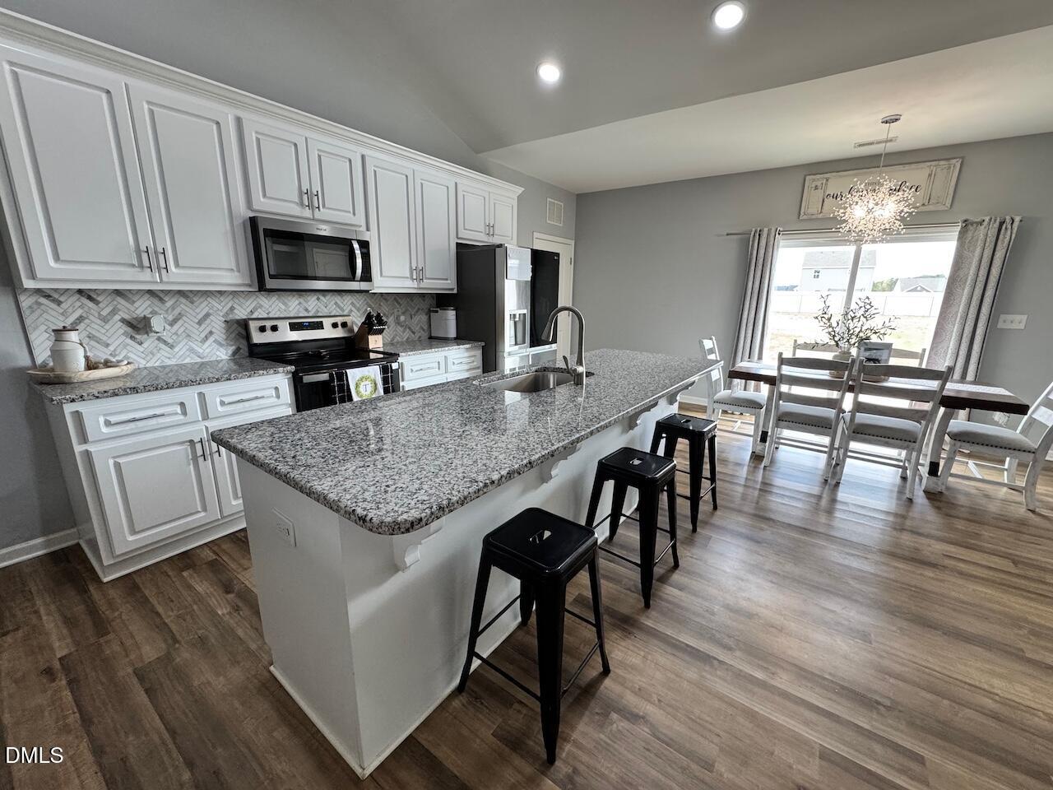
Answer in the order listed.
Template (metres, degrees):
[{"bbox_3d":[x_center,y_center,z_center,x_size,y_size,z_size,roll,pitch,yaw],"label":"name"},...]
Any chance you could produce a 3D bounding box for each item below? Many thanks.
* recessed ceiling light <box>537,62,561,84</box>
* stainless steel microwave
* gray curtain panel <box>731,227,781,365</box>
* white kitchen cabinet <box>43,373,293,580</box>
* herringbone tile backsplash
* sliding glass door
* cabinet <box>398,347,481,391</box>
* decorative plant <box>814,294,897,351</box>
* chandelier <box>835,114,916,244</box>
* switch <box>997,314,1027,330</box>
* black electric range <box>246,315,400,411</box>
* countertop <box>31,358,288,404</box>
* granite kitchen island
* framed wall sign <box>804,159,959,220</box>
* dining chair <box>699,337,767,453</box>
[{"bbox_3d":[0.167,-2.329,3.084,0.188,0.030,0.188,12,-2,0],"label":"recessed ceiling light"},{"bbox_3d":[-1.490,-0.929,2.928,0.388,0.410,0.752,11,17,35],"label":"stainless steel microwave"},{"bbox_3d":[2.597,-0.785,4.863,0.370,2.110,0.110,11,17,34],"label":"gray curtain panel"},{"bbox_3d":[-1.951,0.335,2.468,0.593,0.872,0.949,11,17,35],"label":"white kitchen cabinet"},{"bbox_3d":[-1.668,-0.541,3.122,0.015,0.445,2.624,11,17,35],"label":"herringbone tile backsplash"},{"bbox_3d":[3.240,-0.607,4.367,1.603,1.992,0.100,11,17,35],"label":"sliding glass door"},{"bbox_3d":[-0.926,0.037,3.781,0.630,0.885,0.915,11,17,34],"label":"cabinet"},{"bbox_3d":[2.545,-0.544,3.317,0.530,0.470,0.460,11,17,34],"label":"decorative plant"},{"bbox_3d":[2.760,-1.659,3.321,0.530,0.912,0.530,11,17,34],"label":"chandelier"},{"bbox_3d":[4.286,-0.642,3.755,0.165,0.122,0.015,11,17,34],"label":"switch"},{"bbox_3d":[-1.379,0.055,3.046,0.710,1.180,0.762,11,17,34],"label":"black electric range"},{"bbox_3d":[-1.933,-0.105,2.345,0.622,0.035,0.989,11,17,35],"label":"countertop"},{"bbox_3d":[0.188,0.376,2.406,0.946,0.910,2.932,11,17,35],"label":"granite kitchen island"},{"bbox_3d":[3.253,-1.909,4.008,1.130,0.404,0.030,11,17,35],"label":"framed wall sign"},{"bbox_3d":[2.007,-0.025,4.101,0.590,0.970,0.480,11,17,34],"label":"dining chair"}]

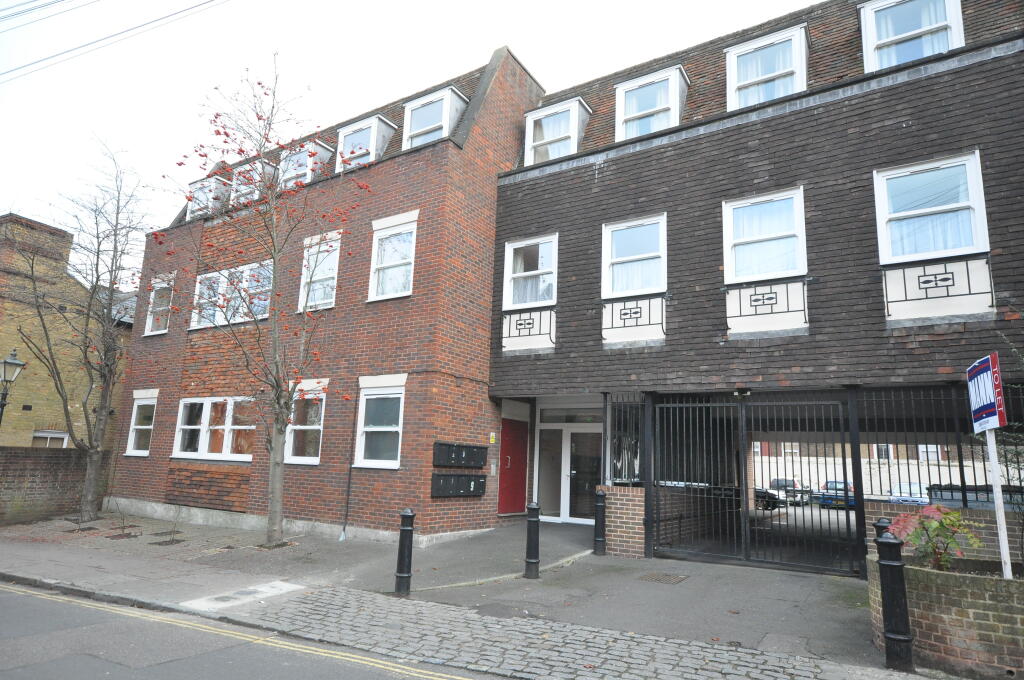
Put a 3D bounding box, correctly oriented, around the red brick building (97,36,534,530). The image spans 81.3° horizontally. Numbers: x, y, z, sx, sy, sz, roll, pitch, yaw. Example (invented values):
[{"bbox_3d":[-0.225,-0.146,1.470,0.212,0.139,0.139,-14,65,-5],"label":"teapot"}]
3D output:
[{"bbox_3d":[-3.627,-0.509,17.843,11.150,10.950,9.000,-5,-13,32],"label":"red brick building"}]

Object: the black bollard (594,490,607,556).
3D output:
[{"bbox_3d":[1.490,3.093,10.137,0.200,1.045,0.200,-5,-13,32],"label":"black bollard"}]

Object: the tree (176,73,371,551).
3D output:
[{"bbox_3d":[-5.123,-1.031,11.729,3.700,9.600,3.400,-5,-13,32],"label":"tree"}]

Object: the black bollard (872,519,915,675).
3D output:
[{"bbox_3d":[3.172,2.143,4.937,0.210,1.045,0.210,-5,-13,32],"label":"black bollard"}]

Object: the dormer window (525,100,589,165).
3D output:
[{"bbox_3d":[1.034,-4.506,13.547,1.380,1.420,0.720,-5,-13,32],"label":"dormer window"}]

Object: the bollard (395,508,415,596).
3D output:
[{"bbox_3d":[-1.376,2.719,7.691,0.205,1.045,0.205,2,-11,0],"label":"bollard"}]

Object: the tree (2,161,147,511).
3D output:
[{"bbox_3d":[-11.484,-0.383,15.556,3.500,9.700,3.300,-5,-13,32],"label":"tree"}]

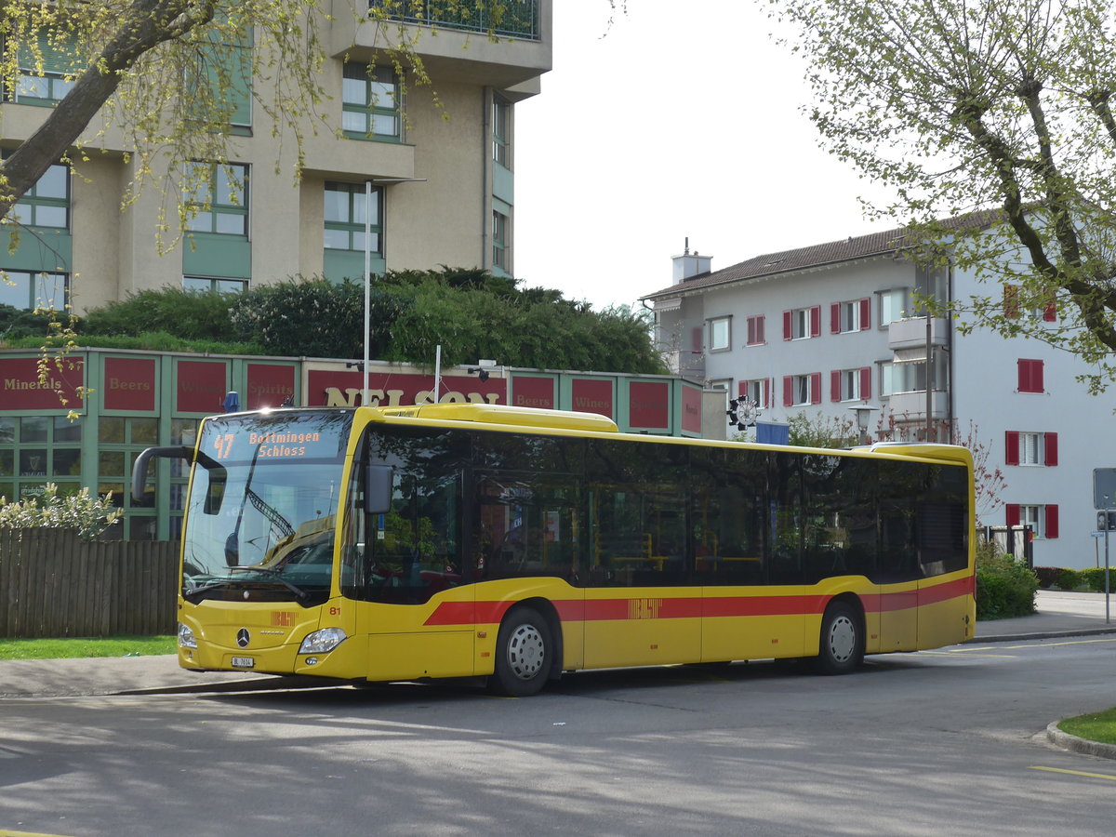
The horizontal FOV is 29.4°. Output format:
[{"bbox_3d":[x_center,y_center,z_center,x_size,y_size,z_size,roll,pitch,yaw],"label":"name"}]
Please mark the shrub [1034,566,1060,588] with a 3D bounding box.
[{"bbox_3d":[17.587,5.717,76.500,1.050,0.820,1.050,1,-4,-14],"label":"shrub"}]

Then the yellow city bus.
[{"bbox_3d":[0.891,1.593,25.555,2.600,3.100,12.150,-3,-5,41],"label":"yellow city bus"}]

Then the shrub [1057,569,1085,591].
[{"bbox_3d":[18.198,5.692,75.500,1.000,0.820,1.000,1,-4,-14],"label":"shrub"}]

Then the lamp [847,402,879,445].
[{"bbox_3d":[6.156,1.942,42.859,0.620,4.470,0.620,0,-4,0],"label":"lamp"}]

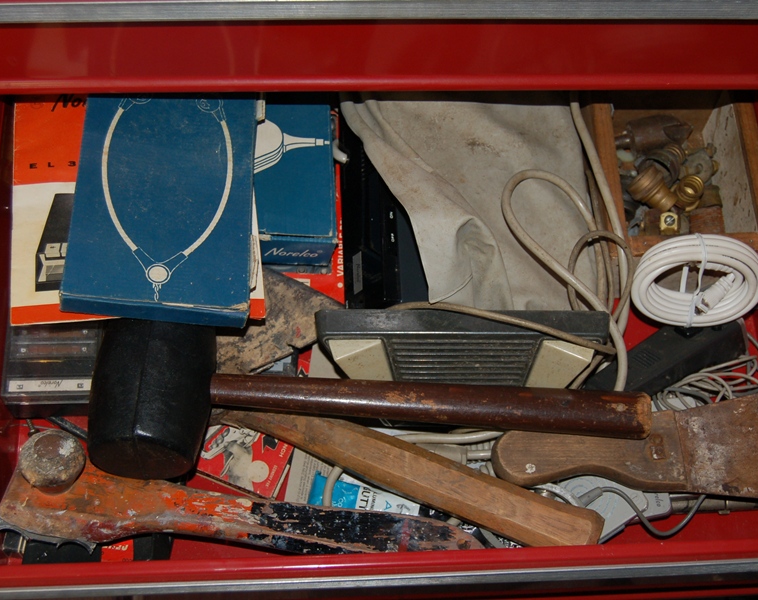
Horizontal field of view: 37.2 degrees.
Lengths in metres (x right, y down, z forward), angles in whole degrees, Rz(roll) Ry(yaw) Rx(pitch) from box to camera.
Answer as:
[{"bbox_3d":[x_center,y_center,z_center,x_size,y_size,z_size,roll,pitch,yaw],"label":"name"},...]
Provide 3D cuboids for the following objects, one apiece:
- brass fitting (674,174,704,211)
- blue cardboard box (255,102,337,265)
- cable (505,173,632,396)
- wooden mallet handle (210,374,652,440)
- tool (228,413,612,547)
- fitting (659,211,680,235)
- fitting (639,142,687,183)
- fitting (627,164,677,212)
[{"bbox_3d":[0.234,-0.081,0.849,0.019,0.025,0.019,7,58,-17],"label":"brass fitting"},{"bbox_3d":[-0.060,-0.089,0.802,0.058,0.036,0.118,-1,66,-4],"label":"blue cardboard box"},{"bbox_3d":[0.128,-0.016,0.783,0.087,0.045,0.157,-1,66,-4],"label":"cable"},{"bbox_3d":[0.035,0.068,0.730,0.287,0.031,0.031,3,66,-2],"label":"wooden mallet handle"},{"bbox_3d":[0.015,0.108,0.729,0.262,0.030,0.034,19,66,5],"label":"tool"},{"bbox_3d":[0.216,-0.058,0.837,0.015,0.016,0.015,-1,84,-4],"label":"fitting"},{"bbox_3d":[0.216,-0.105,0.858,0.034,0.027,0.027,-39,73,1],"label":"fitting"},{"bbox_3d":[0.203,-0.083,0.842,0.038,0.026,0.026,43,69,-7],"label":"fitting"}]

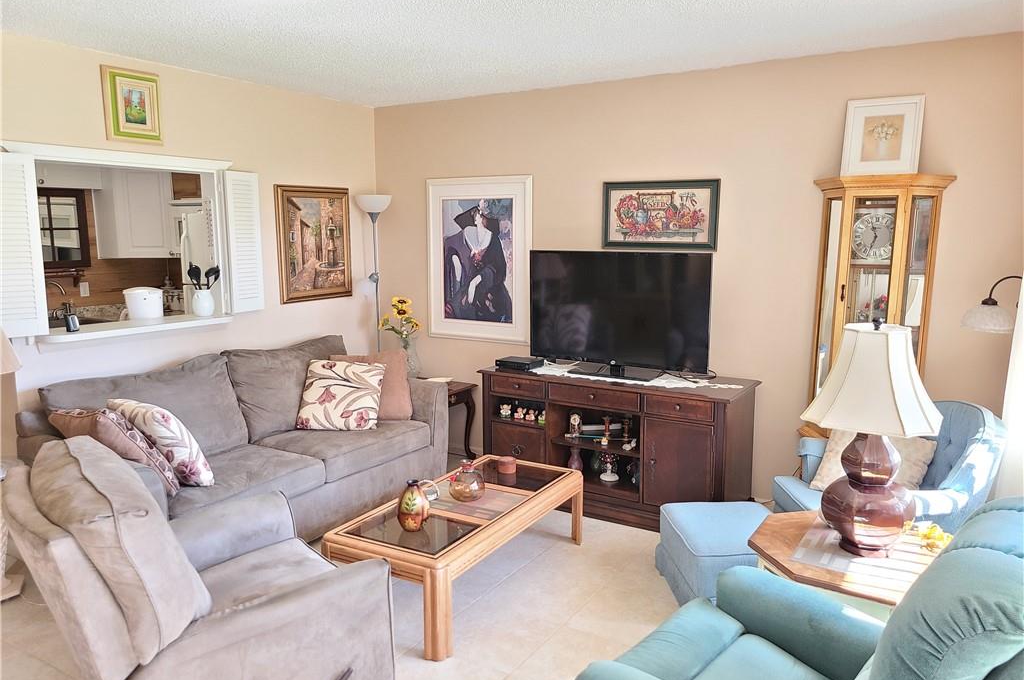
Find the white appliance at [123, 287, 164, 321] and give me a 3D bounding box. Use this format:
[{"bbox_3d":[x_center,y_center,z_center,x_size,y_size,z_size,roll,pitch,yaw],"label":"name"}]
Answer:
[{"bbox_3d":[-2.167,-0.215,4.530,0.230,0.200,0.240,5,10,32],"label":"white appliance"}]

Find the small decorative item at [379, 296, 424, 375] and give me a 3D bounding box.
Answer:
[{"bbox_3d":[-0.770,-0.006,5.315,0.290,0.580,0.280,0,8,0],"label":"small decorative item"}]

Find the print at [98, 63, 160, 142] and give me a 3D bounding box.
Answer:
[{"bbox_3d":[-1.994,-1.227,4.044,0.035,0.370,0.320,5,10,32],"label":"print"}]

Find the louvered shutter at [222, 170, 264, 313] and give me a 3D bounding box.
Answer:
[{"bbox_3d":[-1.598,-0.580,4.592,0.050,0.830,0.240,5,9,32],"label":"louvered shutter"}]

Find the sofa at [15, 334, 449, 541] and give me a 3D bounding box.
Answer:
[{"bbox_3d":[-1.347,0.540,4.240,0.940,0.870,2.170,5,9,30],"label":"sofa"}]

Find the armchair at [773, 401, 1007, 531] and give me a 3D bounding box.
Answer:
[{"bbox_3d":[1.560,0.687,3.194,0.760,0.870,0.810,0,8,2],"label":"armchair"}]

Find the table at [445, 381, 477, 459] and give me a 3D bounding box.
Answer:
[{"bbox_3d":[-0.594,0.572,5.281,0.580,0.520,0.440,5,9,32],"label":"table"}]

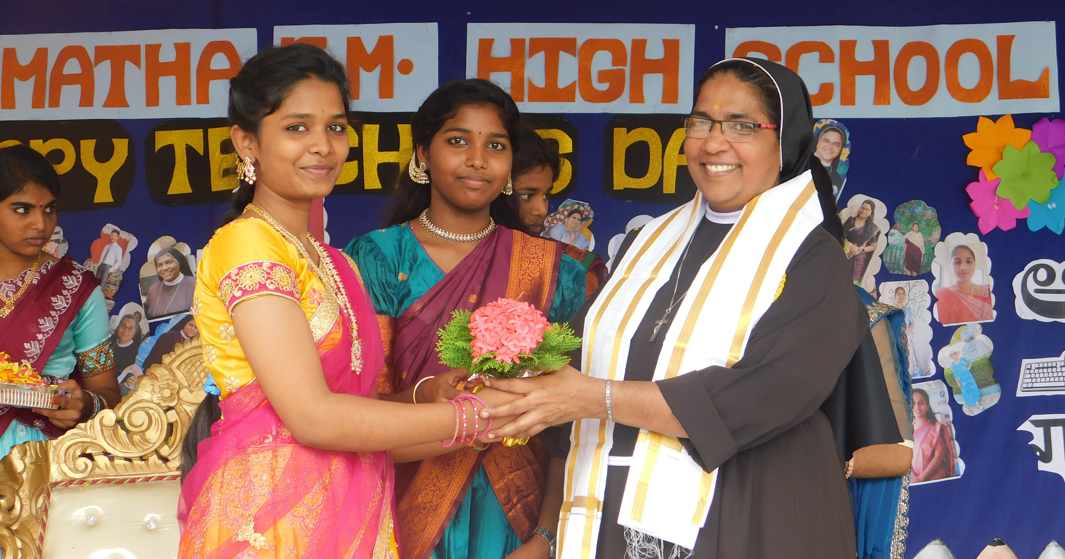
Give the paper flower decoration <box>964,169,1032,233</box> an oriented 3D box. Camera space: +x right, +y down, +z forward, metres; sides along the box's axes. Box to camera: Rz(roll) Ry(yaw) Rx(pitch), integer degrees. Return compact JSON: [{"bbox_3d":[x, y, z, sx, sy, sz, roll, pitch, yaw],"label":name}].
[{"bbox_3d":[0.969,-0.163,4.225,0.136,0.137,0.030,0,-3,6],"label":"paper flower decoration"}]

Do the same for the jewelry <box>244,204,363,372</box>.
[{"bbox_3d":[-0.333,0.012,2.950,0.140,0.240,0.130,-2,-4,38],"label":"jewelry"}]

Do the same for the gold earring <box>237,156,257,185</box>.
[{"bbox_3d":[-0.411,-0.157,2.920,0.026,0.044,0.018,-2,-3,30],"label":"gold earring"}]

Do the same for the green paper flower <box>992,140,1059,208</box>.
[{"bbox_3d":[1.020,-0.218,4.205,0.140,0.142,0.030,0,-3,6],"label":"green paper flower"}]

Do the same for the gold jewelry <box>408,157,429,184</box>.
[{"bbox_3d":[-0.176,-0.169,3.140,0.031,0.042,0.018,-1,-3,15],"label":"gold jewelry"}]

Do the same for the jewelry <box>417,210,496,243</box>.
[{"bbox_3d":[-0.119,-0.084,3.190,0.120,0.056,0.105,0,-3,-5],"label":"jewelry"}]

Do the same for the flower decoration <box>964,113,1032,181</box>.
[{"bbox_3d":[0.969,-0.276,4.231,0.143,0.138,0.030,0,-3,6],"label":"flower decoration"}]

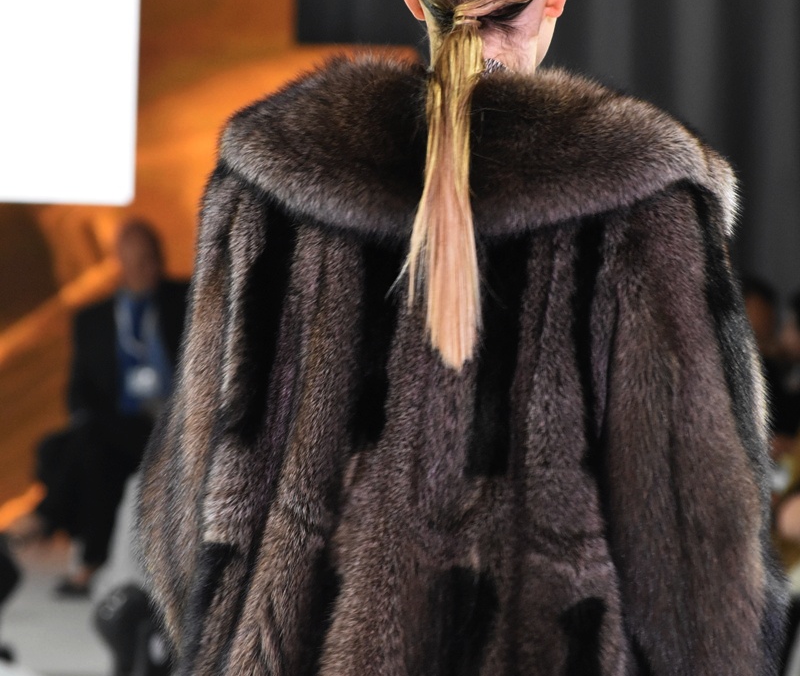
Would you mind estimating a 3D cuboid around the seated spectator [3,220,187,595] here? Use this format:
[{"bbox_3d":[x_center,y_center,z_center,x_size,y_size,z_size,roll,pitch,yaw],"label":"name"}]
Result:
[{"bbox_3d":[-0.997,0.234,24.400,0.620,1.300,0.850,3,2,30],"label":"seated spectator"}]

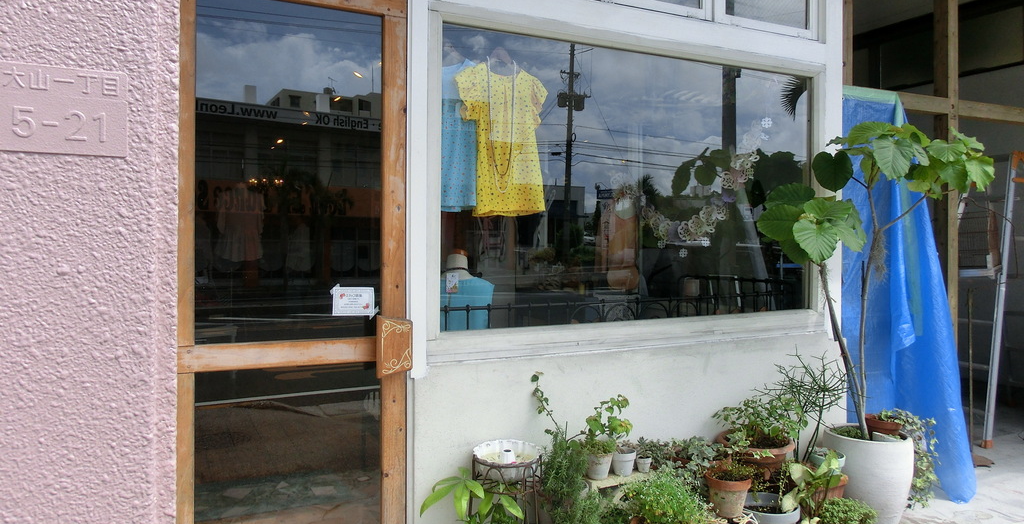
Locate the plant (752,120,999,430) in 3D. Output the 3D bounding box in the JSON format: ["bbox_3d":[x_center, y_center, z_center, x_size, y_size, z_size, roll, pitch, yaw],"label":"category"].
[{"bbox_3d":[1.674,0.085,3.279,0.992,1.440,0.629,0,0,-27],"label":"plant"}]

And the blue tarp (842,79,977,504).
[{"bbox_3d":[2.112,0.171,3.791,0.775,2.163,0.275,0,0,-25],"label":"blue tarp"}]

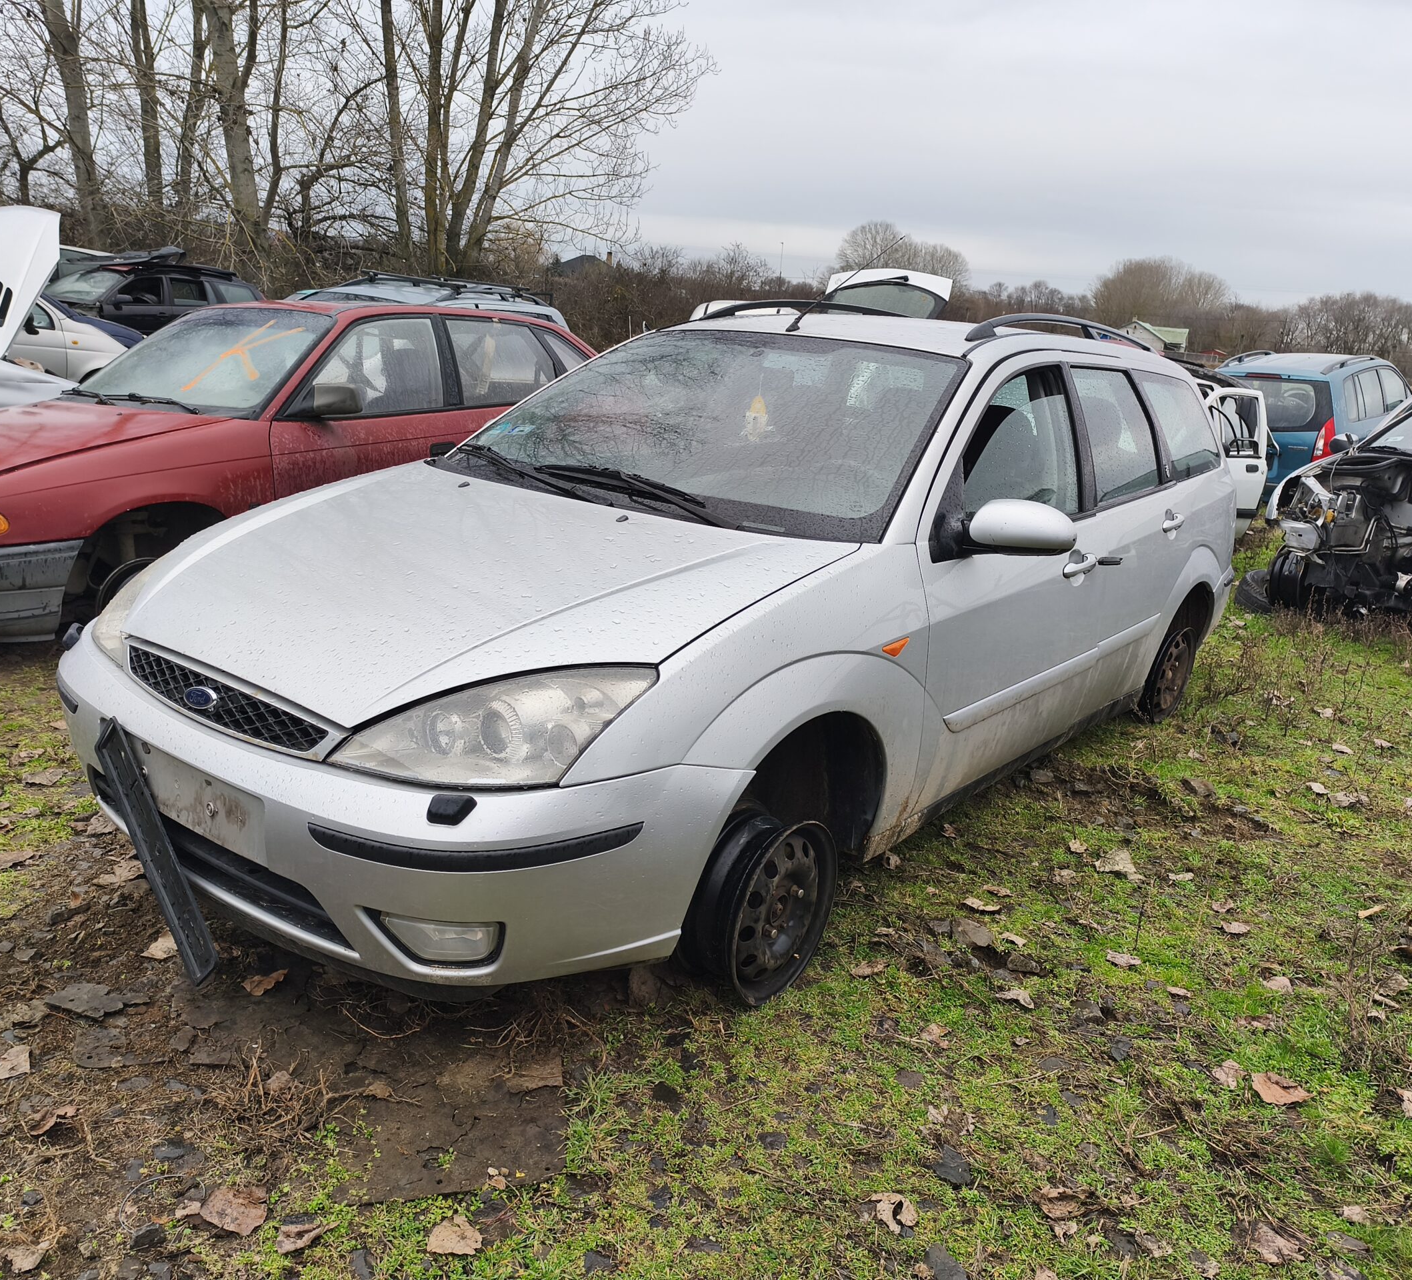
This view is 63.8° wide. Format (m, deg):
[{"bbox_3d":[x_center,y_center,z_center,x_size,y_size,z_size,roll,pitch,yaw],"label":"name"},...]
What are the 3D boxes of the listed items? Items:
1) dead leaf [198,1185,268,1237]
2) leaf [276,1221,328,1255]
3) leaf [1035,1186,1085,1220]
[{"bbox_3d":[-0.686,0.829,1.650,0.095,0.020,0.095,3,15,-1],"label":"dead leaf"},{"bbox_3d":[-0.591,0.874,1.659,0.072,0.025,0.055,-2,17,-24],"label":"leaf"},{"bbox_3d":[0.578,0.918,1.851,0.080,0.028,0.065,7,15,10],"label":"leaf"}]

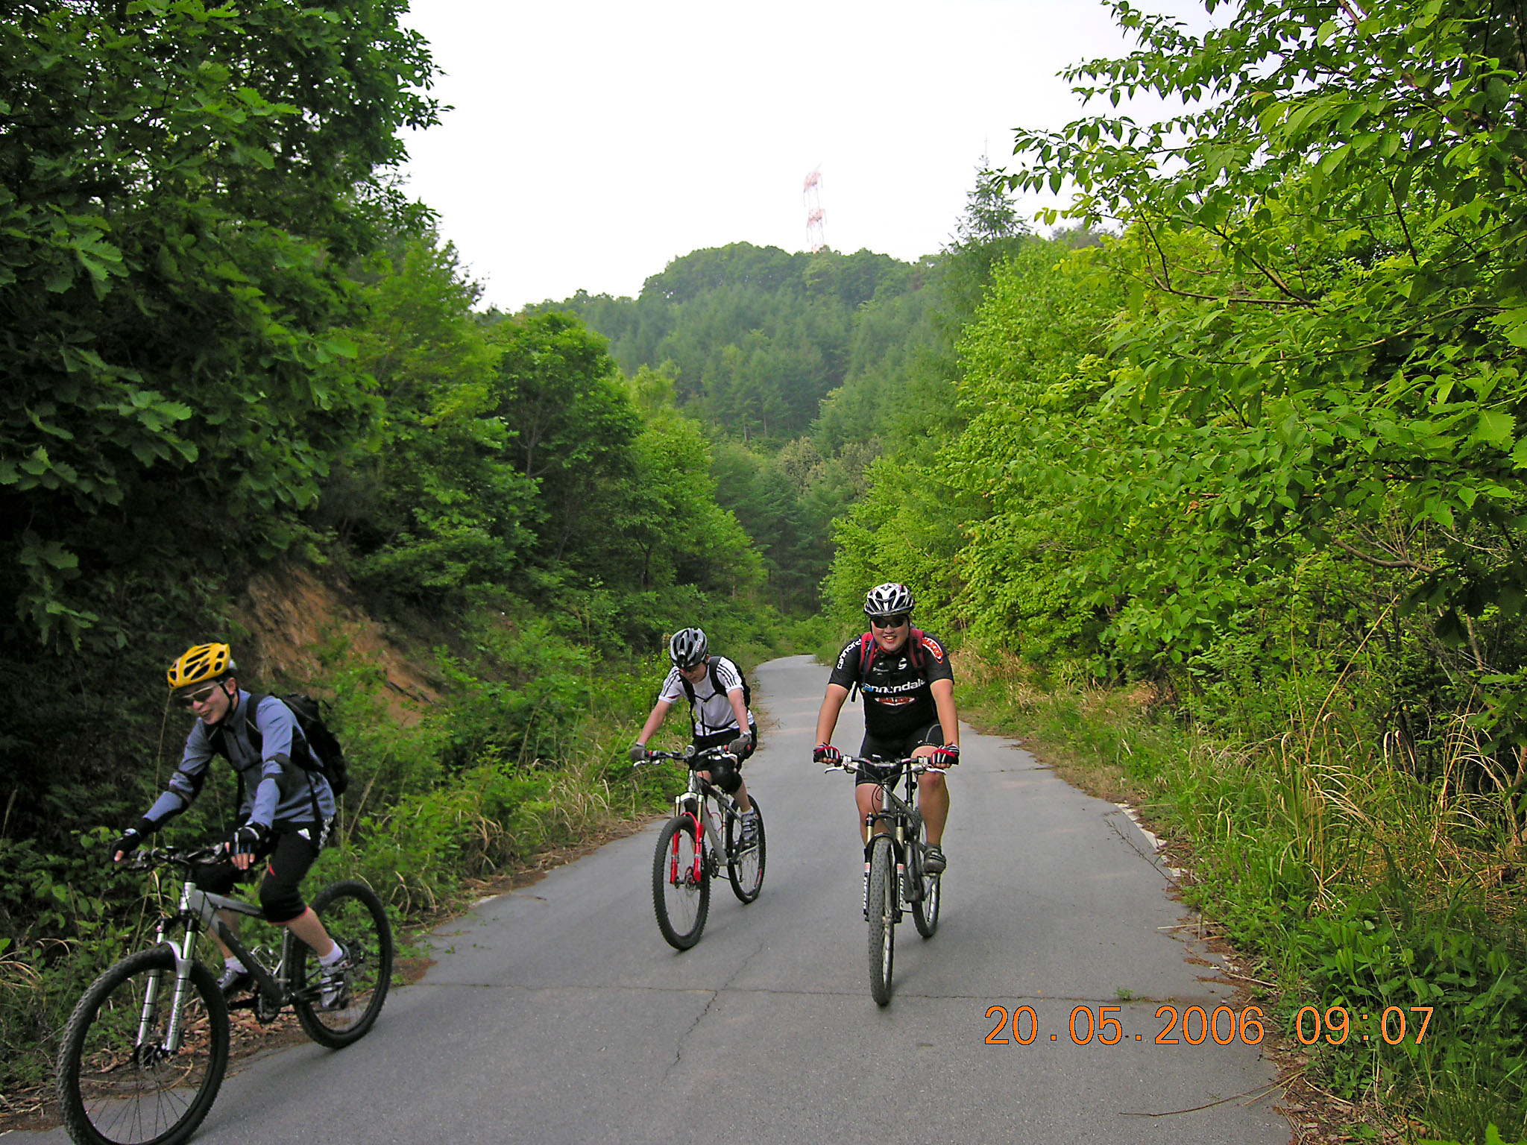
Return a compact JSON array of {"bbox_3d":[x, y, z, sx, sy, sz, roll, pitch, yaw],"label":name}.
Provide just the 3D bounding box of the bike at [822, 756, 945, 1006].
[{"bbox_3d":[0.660,1.310,4.932,0.620,1.020,1.730,-4,-5,18],"label":"bike"}]

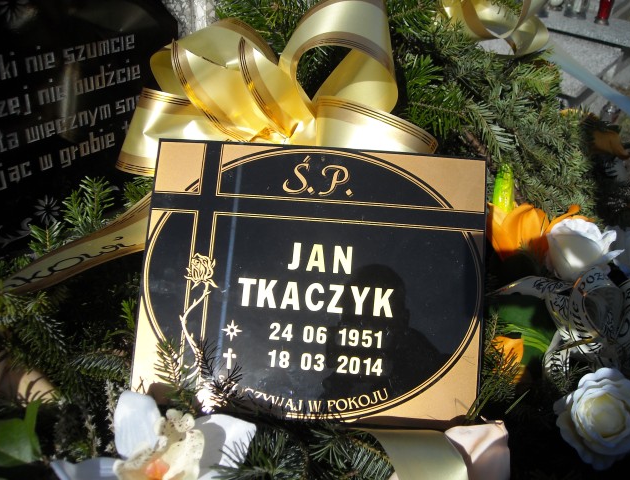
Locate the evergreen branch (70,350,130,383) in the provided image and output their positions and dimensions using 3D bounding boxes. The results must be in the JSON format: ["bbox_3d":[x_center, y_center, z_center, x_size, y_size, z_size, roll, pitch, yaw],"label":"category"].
[{"bbox_3d":[-0.186,0.110,0.560,0.054,0.025,0.032,0,35,0],"label":"evergreen branch"}]

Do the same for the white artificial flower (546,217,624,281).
[{"bbox_3d":[0.232,0.009,0.560,0.065,0.056,0.060,0,35,0],"label":"white artificial flower"}]

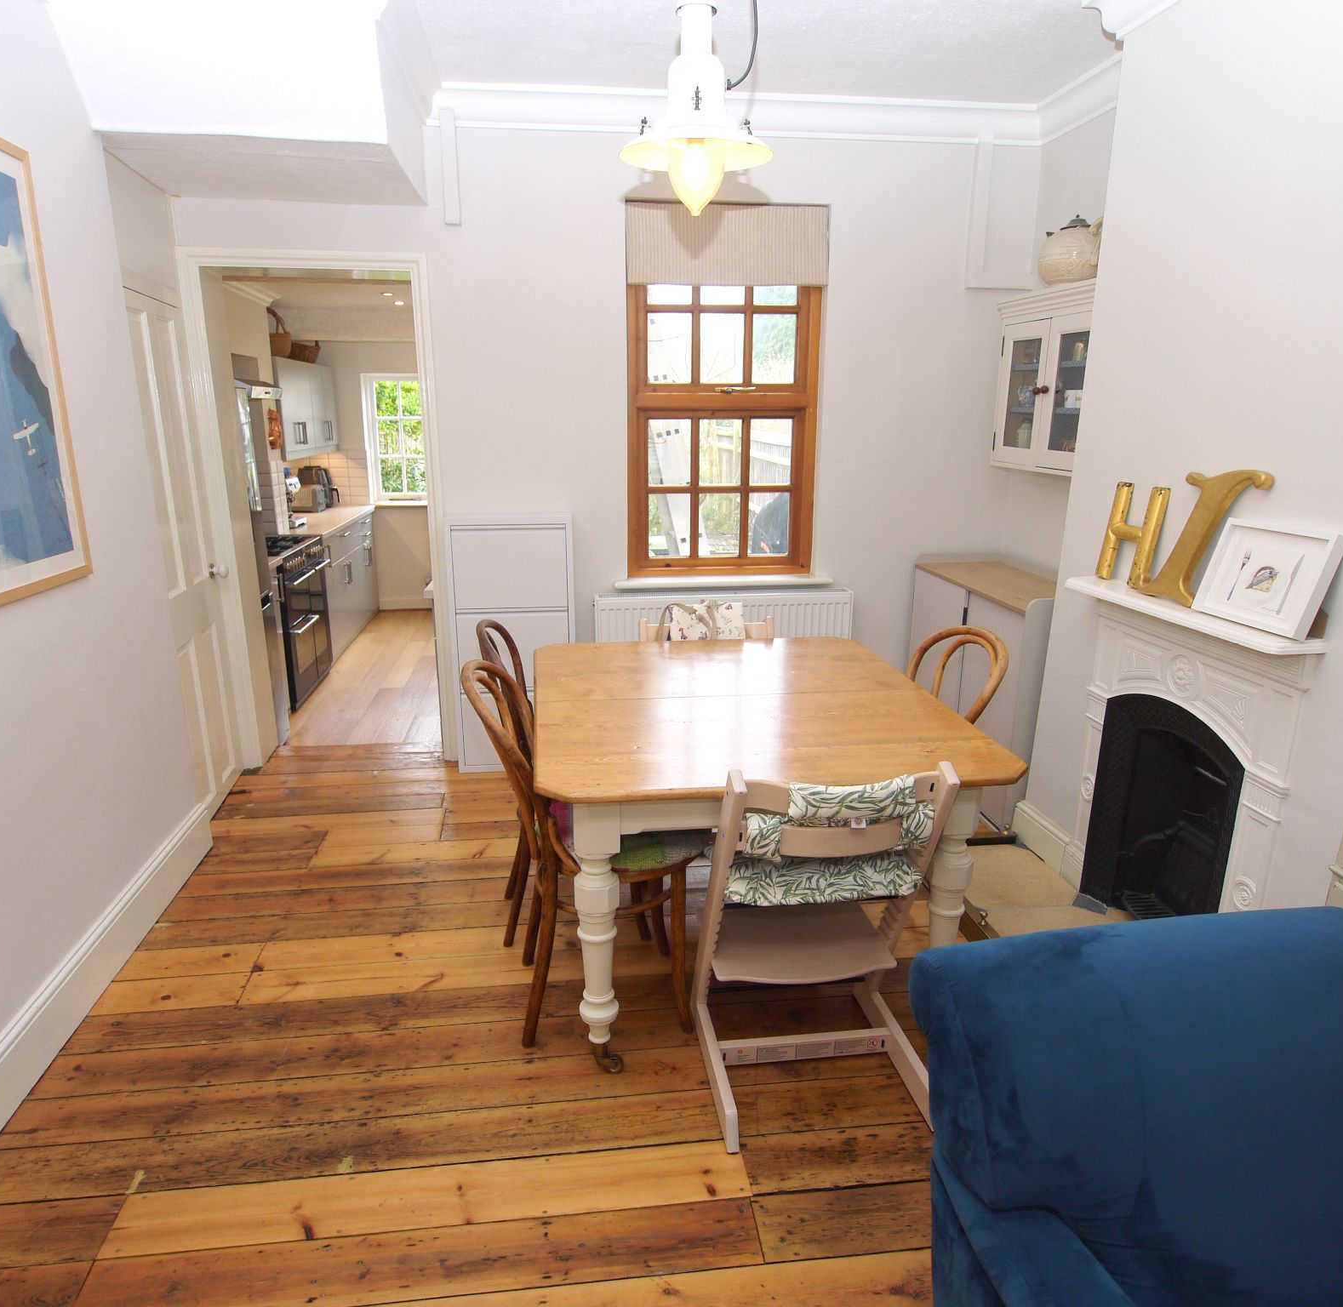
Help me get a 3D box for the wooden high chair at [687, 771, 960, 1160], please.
[{"bbox_3d":[0.324,0.584,2.044,0.460,0.790,0.490,-2,16,-7],"label":"wooden high chair"}]

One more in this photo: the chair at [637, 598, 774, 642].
[{"bbox_3d":[0.144,0.307,3.050,0.460,0.790,0.490,-2,16,-7],"label":"chair"}]

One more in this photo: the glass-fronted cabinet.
[{"bbox_3d":[1.417,-0.969,3.275,0.213,0.614,0.755,-2,16,-7],"label":"glass-fronted cabinet"}]

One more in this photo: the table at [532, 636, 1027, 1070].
[{"bbox_3d":[0.172,0.474,2.510,1.045,0.740,1.240,-2,15,-7],"label":"table"}]

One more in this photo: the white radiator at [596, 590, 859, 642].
[{"bbox_3d":[0.225,0.025,3.915,1.100,0.600,0.100,-2,15,-7],"label":"white radiator"}]

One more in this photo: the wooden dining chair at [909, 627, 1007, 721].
[{"bbox_3d":[0.633,0.367,2.611,0.520,0.900,0.410,-4,15,-17],"label":"wooden dining chair"}]

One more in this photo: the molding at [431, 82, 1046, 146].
[{"bbox_3d":[0.296,-2.007,3.381,2.346,0.105,0.075,-2,16,-7],"label":"molding"}]

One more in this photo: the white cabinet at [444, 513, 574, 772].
[{"bbox_3d":[-0.648,-0.040,3.772,0.497,1.071,0.158,-2,16,-7],"label":"white cabinet"}]

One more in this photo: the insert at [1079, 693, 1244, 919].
[{"bbox_3d":[1.419,0.481,2.527,0.200,0.730,0.570,-2,15,-7],"label":"insert"}]

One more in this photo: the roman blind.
[{"bbox_3d":[0.229,-1.613,3.589,0.806,0.310,0.050,-2,15,-7],"label":"roman blind"}]

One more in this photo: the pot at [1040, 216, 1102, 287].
[{"bbox_3d":[1.416,-1.401,3.174,0.235,0.260,0.290,-6,17,-21],"label":"pot"}]

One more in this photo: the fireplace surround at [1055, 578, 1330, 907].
[{"bbox_3d":[1.311,0.359,2.470,0.160,0.990,0.840,-2,15,-7],"label":"fireplace surround"}]

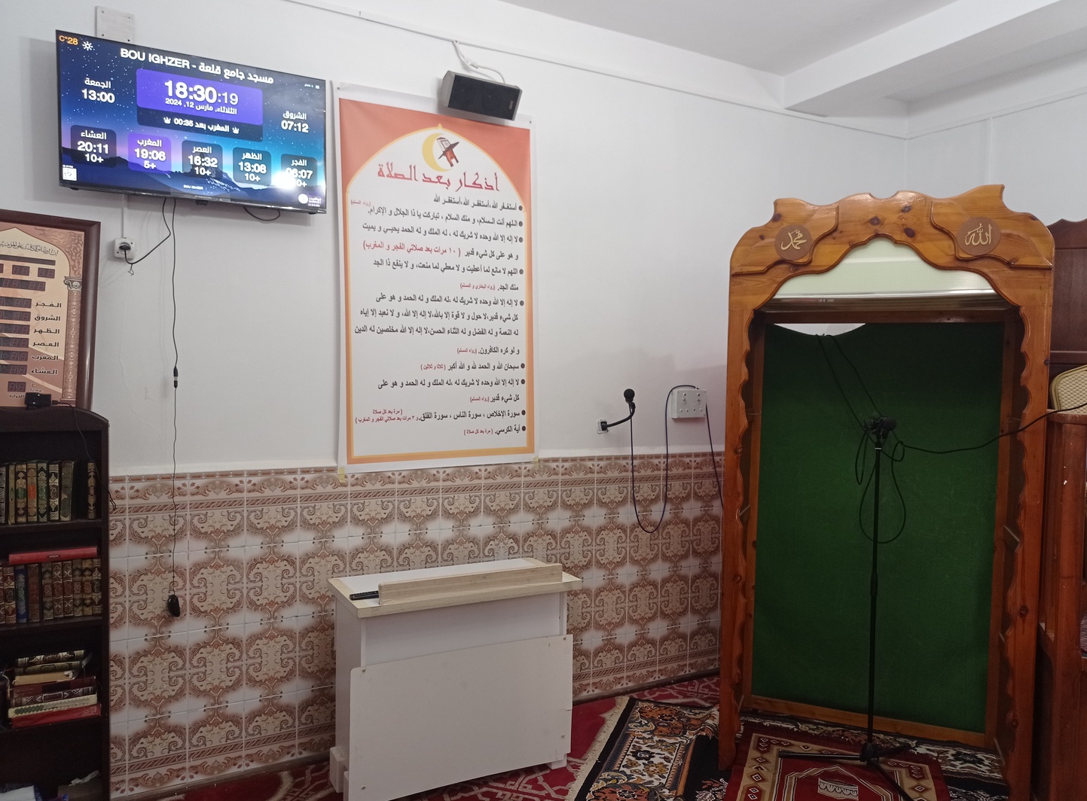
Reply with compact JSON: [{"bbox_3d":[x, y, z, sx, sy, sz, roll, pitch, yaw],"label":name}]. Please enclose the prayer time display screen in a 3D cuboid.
[{"bbox_3d":[-1.232,-0.968,3.159,0.905,0.515,0.070,0,2,-32],"label":"prayer time display screen"}]

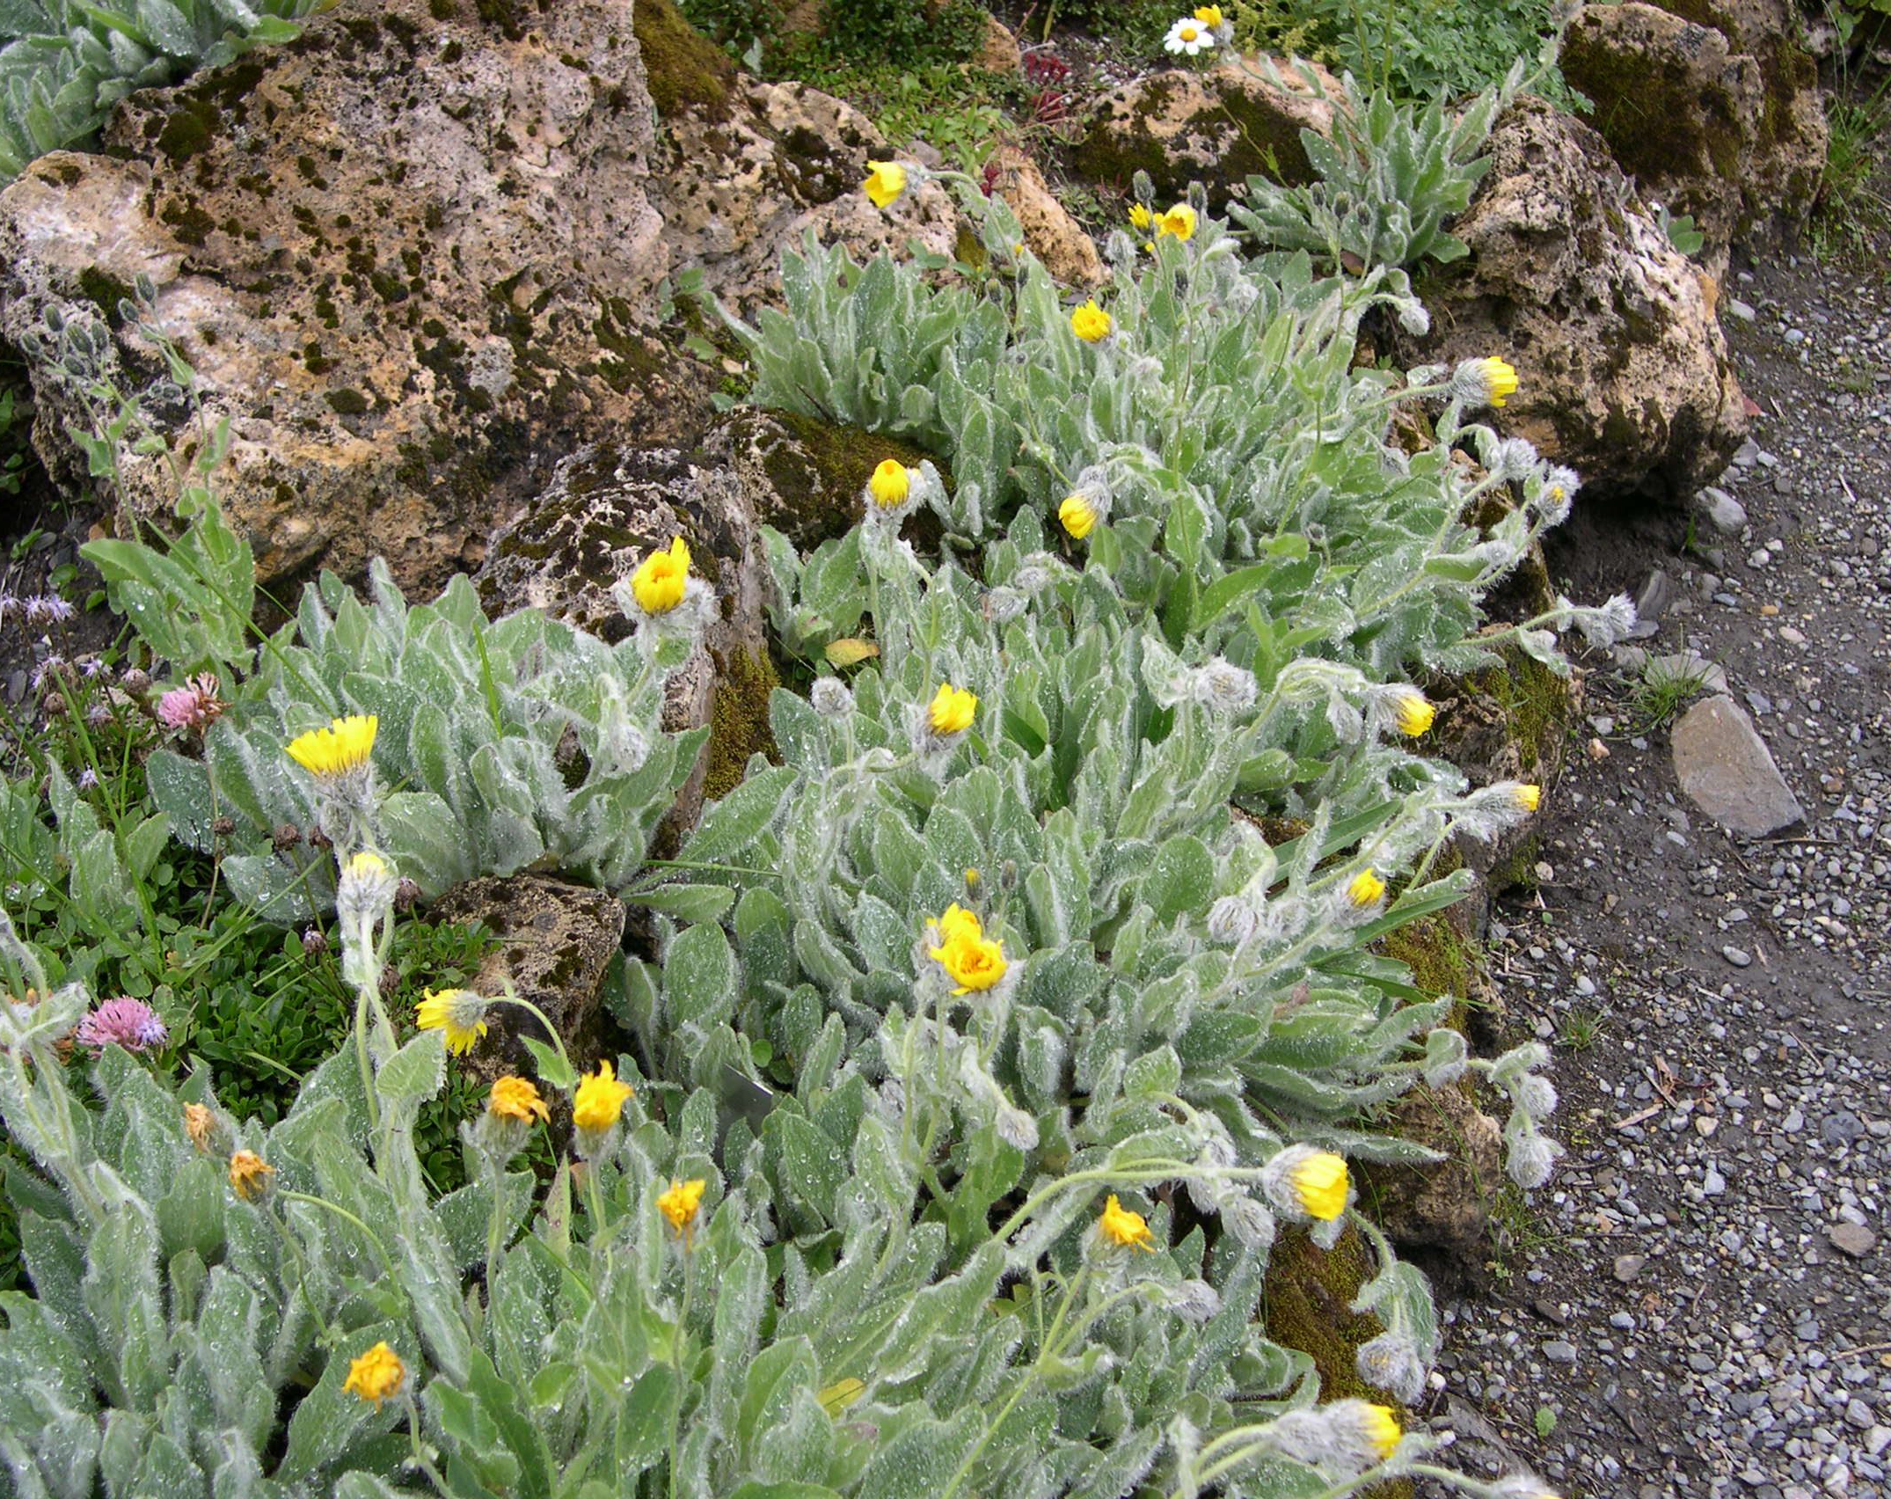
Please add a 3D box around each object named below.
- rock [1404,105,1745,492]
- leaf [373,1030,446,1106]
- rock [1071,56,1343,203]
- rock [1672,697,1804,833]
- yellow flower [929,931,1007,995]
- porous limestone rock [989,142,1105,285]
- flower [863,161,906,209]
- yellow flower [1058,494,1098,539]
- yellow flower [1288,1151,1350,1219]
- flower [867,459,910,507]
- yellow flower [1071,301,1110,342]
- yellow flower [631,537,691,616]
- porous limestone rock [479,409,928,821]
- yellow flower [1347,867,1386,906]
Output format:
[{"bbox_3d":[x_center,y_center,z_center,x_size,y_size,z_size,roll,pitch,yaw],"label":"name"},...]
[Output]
[{"bbox_3d":[0.567,-0.409,2.000,0.290,0.250,0.250,0,43,0],"label":"rock"},{"bbox_3d":[-0.249,0.148,1.020,0.033,0.033,0.018,0,42,0],"label":"leaf"},{"bbox_3d":[0.221,-0.517,1.840,0.225,0.100,0.140,0,42,0],"label":"rock"},{"bbox_3d":[0.595,0.012,1.650,0.078,0.030,0.135,-7,43,-7],"label":"rock"},{"bbox_3d":[0.012,0.101,1.050,0.036,0.026,0.034,0,43,0],"label":"yellow flower"},{"bbox_3d":[0.079,-0.413,1.700,0.088,0.080,0.100,0,42,0],"label":"porous limestone rock"},{"bbox_3d":[-0.042,-0.394,1.530,0.026,0.032,0.031,-13,45,-17],"label":"flower"},{"bbox_3d":[0.080,-0.139,1.300,0.023,0.023,0.022,25,52,24],"label":"yellow flower"},{"bbox_3d":[0.181,0.210,1.060,0.030,0.033,0.033,8,43,8],"label":"yellow flower"},{"bbox_3d":[-0.033,-0.155,1.280,0.025,0.025,0.025,0,43,0],"label":"flower"},{"bbox_3d":[0.100,-0.296,1.520,0.029,0.022,0.026,-17,72,14],"label":"yellow flower"},{"bbox_3d":[-0.162,-0.098,1.250,0.035,0.030,0.036,0,66,0],"label":"yellow flower"},{"bbox_3d":[-0.153,-0.086,1.420,0.280,0.180,0.190,0,43,0],"label":"porous limestone rock"},{"bbox_3d":[0.230,0.075,1.200,0.020,0.022,0.024,-22,23,44],"label":"yellow flower"}]

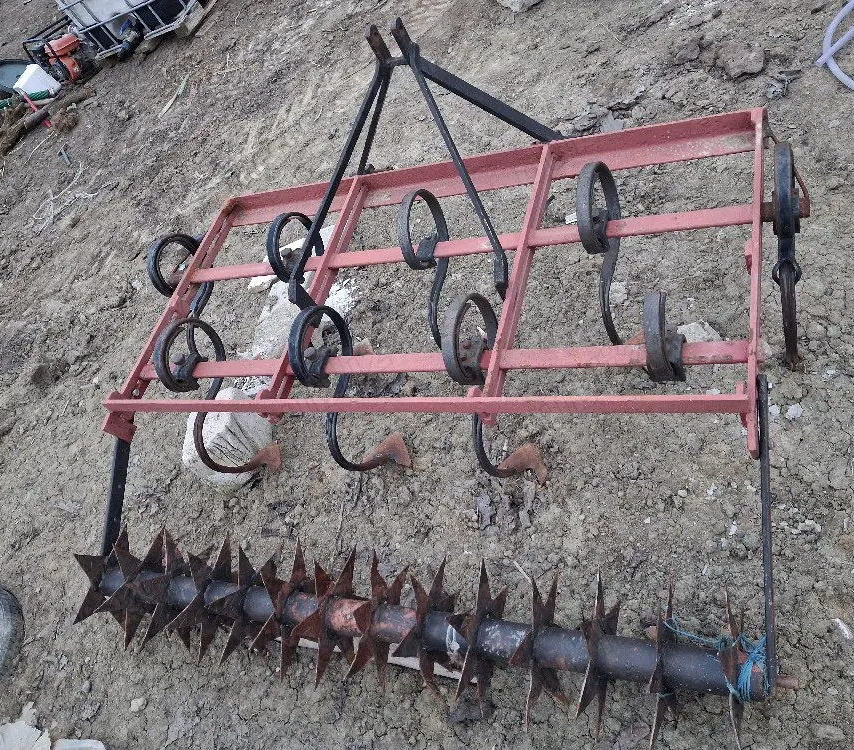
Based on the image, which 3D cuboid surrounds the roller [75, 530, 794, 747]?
[{"bbox_3d":[-0.138,0.540,1.716,1.714,0.303,0.309,-2,54,28],"label":"roller"}]

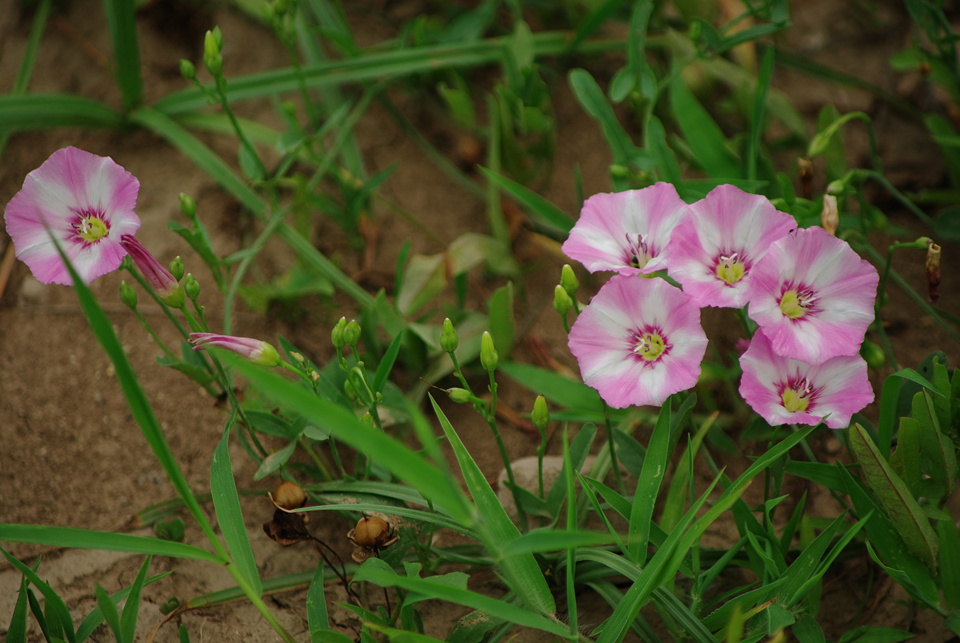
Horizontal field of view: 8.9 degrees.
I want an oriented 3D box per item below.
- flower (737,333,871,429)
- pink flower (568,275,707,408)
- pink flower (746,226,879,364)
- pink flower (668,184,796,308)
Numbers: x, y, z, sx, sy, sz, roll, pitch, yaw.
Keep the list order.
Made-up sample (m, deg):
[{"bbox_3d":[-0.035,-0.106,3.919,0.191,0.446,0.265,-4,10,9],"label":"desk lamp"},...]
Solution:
[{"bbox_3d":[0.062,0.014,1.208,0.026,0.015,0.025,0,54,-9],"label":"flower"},{"bbox_3d":[0.029,0.004,1.123,0.025,0.024,0.013,10,-5,14],"label":"pink flower"},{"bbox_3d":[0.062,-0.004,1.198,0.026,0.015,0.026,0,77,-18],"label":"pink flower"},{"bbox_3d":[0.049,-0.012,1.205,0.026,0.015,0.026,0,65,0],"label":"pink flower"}]

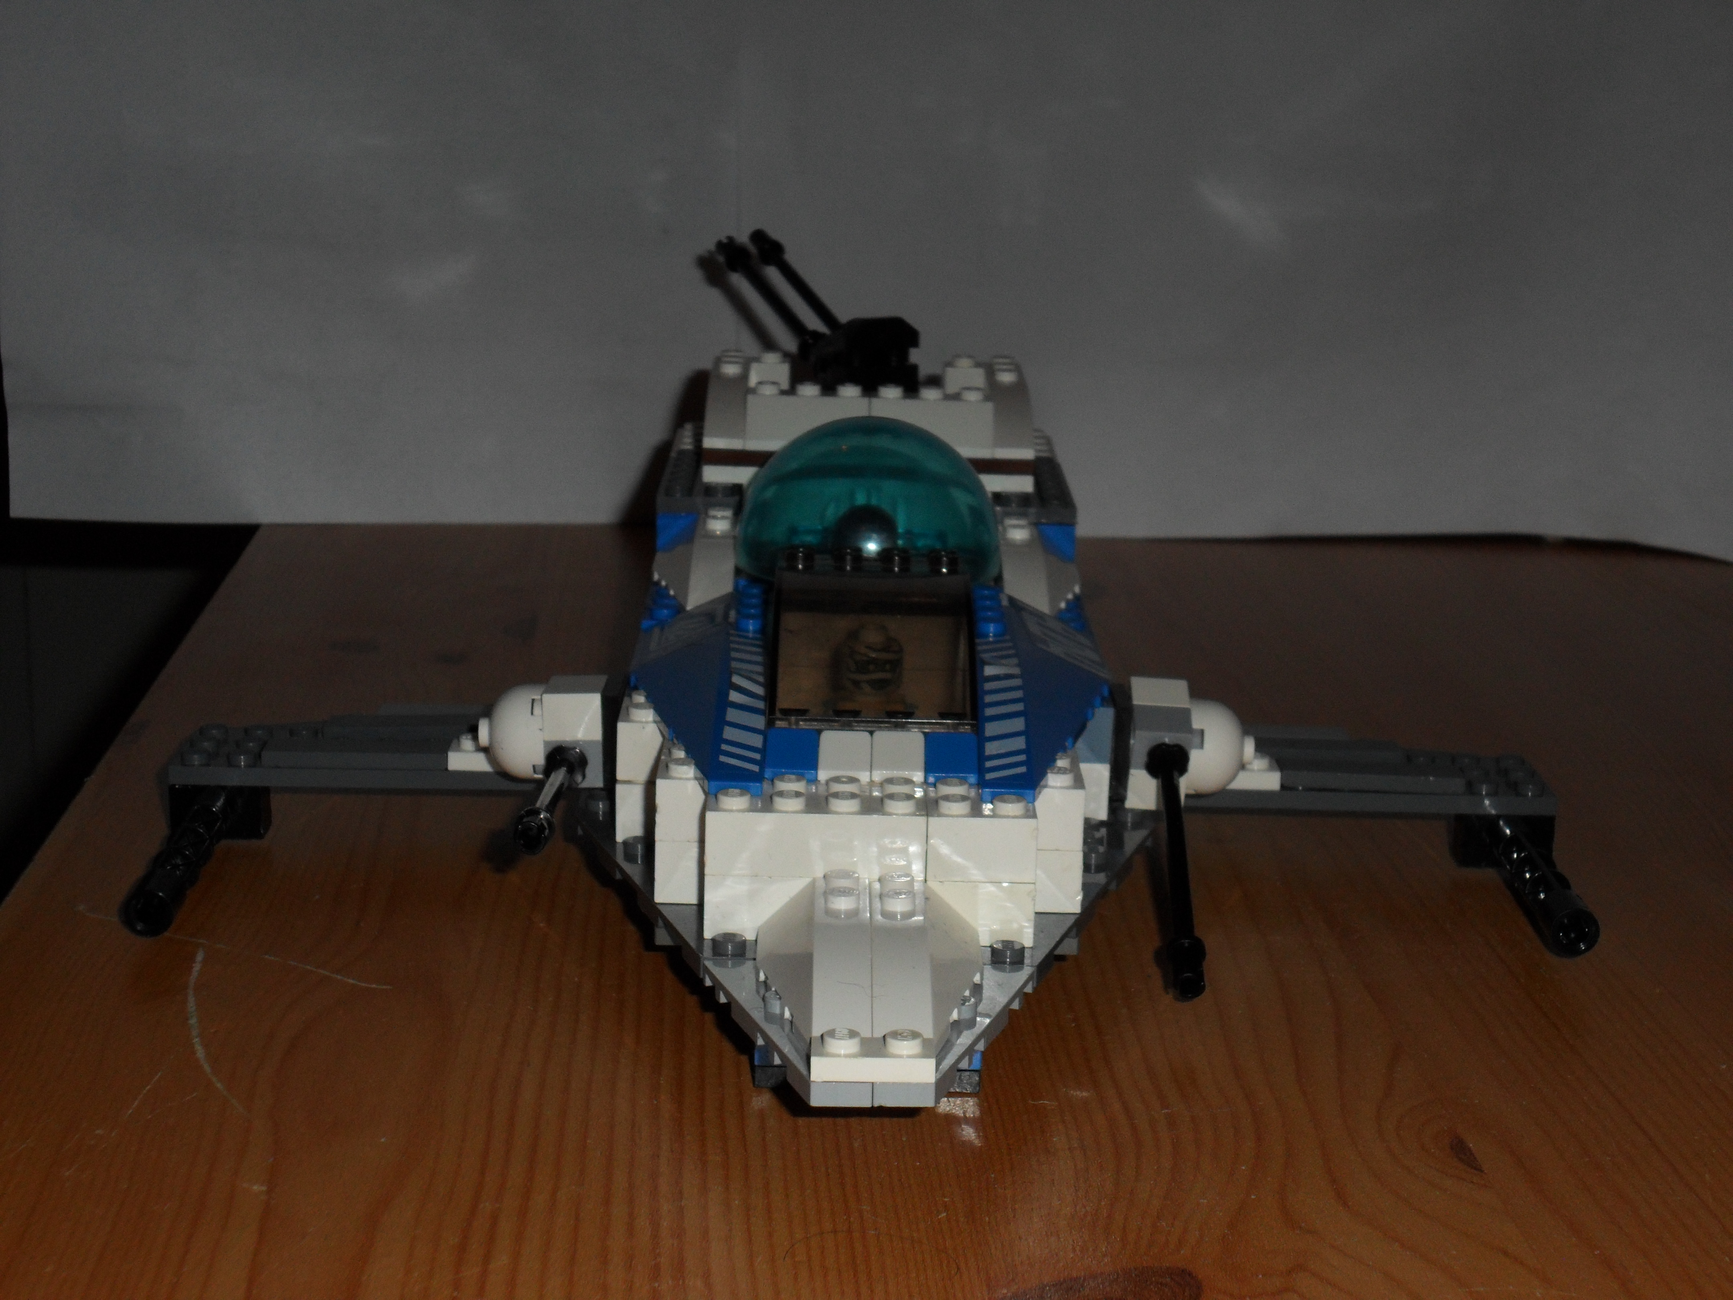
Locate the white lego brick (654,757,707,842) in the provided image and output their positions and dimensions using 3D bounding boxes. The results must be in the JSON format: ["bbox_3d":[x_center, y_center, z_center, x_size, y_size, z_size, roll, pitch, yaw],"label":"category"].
[{"bbox_3d":[-0.027,0.021,0.479,0.009,0.011,0.018,1,13,-1],"label":"white lego brick"}]

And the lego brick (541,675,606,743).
[{"bbox_3d":[-0.049,0.010,0.531,0.010,0.008,0.015,1,13,-1],"label":"lego brick"}]

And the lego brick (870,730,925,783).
[{"bbox_3d":[0.005,0.016,0.473,0.008,0.006,0.008,1,13,-1],"label":"lego brick"}]

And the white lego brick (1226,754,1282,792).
[{"bbox_3d":[0.064,0.021,0.549,0.016,0.005,0.008,1,13,-1],"label":"white lego brick"}]

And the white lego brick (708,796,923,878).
[{"bbox_3d":[-0.007,0.026,0.464,0.032,0.010,0.016,1,13,-1],"label":"white lego brick"}]

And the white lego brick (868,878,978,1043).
[{"bbox_3d":[0.009,0.043,0.434,0.016,0.011,0.048,1,13,-1],"label":"white lego brick"}]

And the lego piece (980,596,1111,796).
[{"bbox_3d":[0.029,0.006,0.508,0.024,0.011,0.096,1,13,-1],"label":"lego piece"}]

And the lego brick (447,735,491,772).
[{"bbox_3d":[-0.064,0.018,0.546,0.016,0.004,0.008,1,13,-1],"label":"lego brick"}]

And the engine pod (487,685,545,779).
[{"bbox_3d":[-0.058,0.014,0.522,0.010,0.016,0.016,1,13,-1],"label":"engine pod"}]

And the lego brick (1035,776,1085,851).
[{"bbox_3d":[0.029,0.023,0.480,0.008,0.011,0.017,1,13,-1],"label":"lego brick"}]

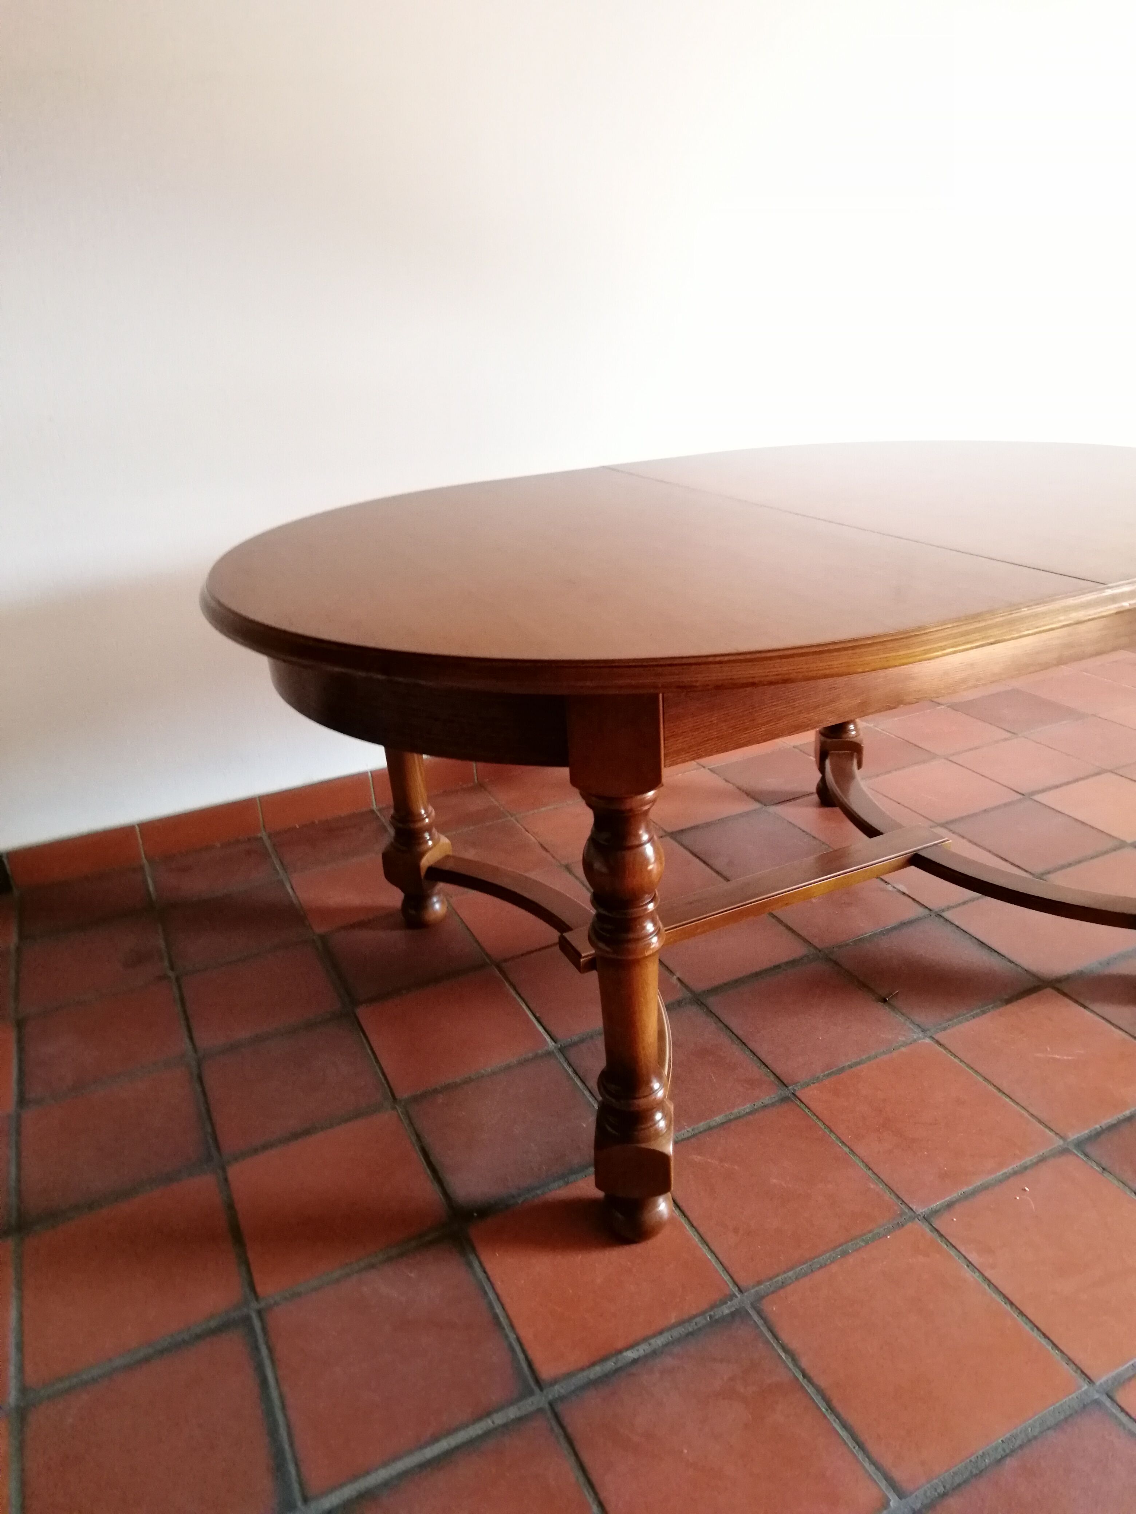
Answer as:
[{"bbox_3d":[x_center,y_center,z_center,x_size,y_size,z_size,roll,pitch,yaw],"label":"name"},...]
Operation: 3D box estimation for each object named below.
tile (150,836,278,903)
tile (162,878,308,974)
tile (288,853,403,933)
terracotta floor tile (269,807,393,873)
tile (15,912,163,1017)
[{"bbox_3d":[-0.742,0.240,2.209,0.233,0.015,0.197,-13,25,-22],"label":"tile"},{"bbox_3d":[-0.636,0.322,1.998,0.235,0.015,0.235,-13,25,-22],"label":"tile"},{"bbox_3d":[-0.408,0.266,2.106,0.239,0.015,0.244,-13,25,-22],"label":"tile"},{"bbox_3d":[-0.509,0.186,2.303,0.238,0.015,0.210,-13,25,-22],"label":"terracotta floor tile"},{"bbox_3d":[-0.865,0.374,1.905,0.235,0.015,0.235,-13,25,-22],"label":"tile"}]

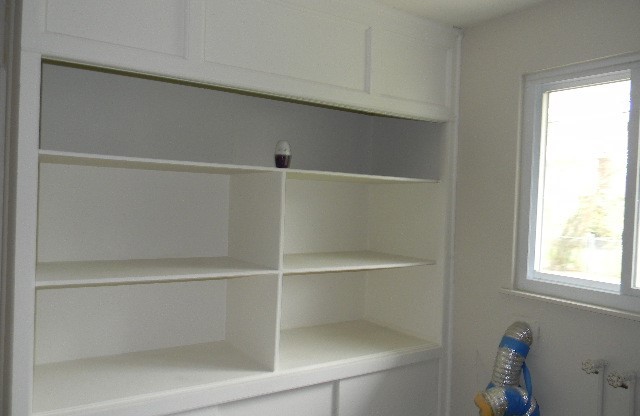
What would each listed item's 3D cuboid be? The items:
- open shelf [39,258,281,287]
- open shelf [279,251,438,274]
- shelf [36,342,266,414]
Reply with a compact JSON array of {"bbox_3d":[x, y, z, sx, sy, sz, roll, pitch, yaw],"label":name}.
[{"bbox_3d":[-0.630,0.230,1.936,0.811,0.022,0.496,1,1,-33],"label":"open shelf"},{"bbox_3d":[0.066,0.248,2.386,0.809,0.022,0.496,1,1,-33],"label":"open shelf"},{"bbox_3d":[-0.637,0.613,1.932,0.811,0.027,0.514,1,1,-33],"label":"shelf"}]

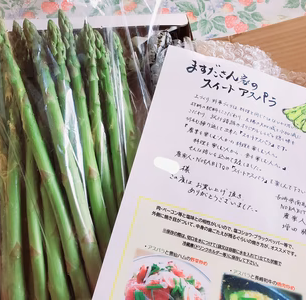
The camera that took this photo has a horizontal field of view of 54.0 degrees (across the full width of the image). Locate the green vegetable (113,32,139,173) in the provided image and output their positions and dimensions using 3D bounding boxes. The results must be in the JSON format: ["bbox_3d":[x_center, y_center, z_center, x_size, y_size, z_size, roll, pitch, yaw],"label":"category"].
[{"bbox_3d":[-0.018,-0.004,0.265,0.011,0.011,0.245,-8,72,-8],"label":"green vegetable"}]

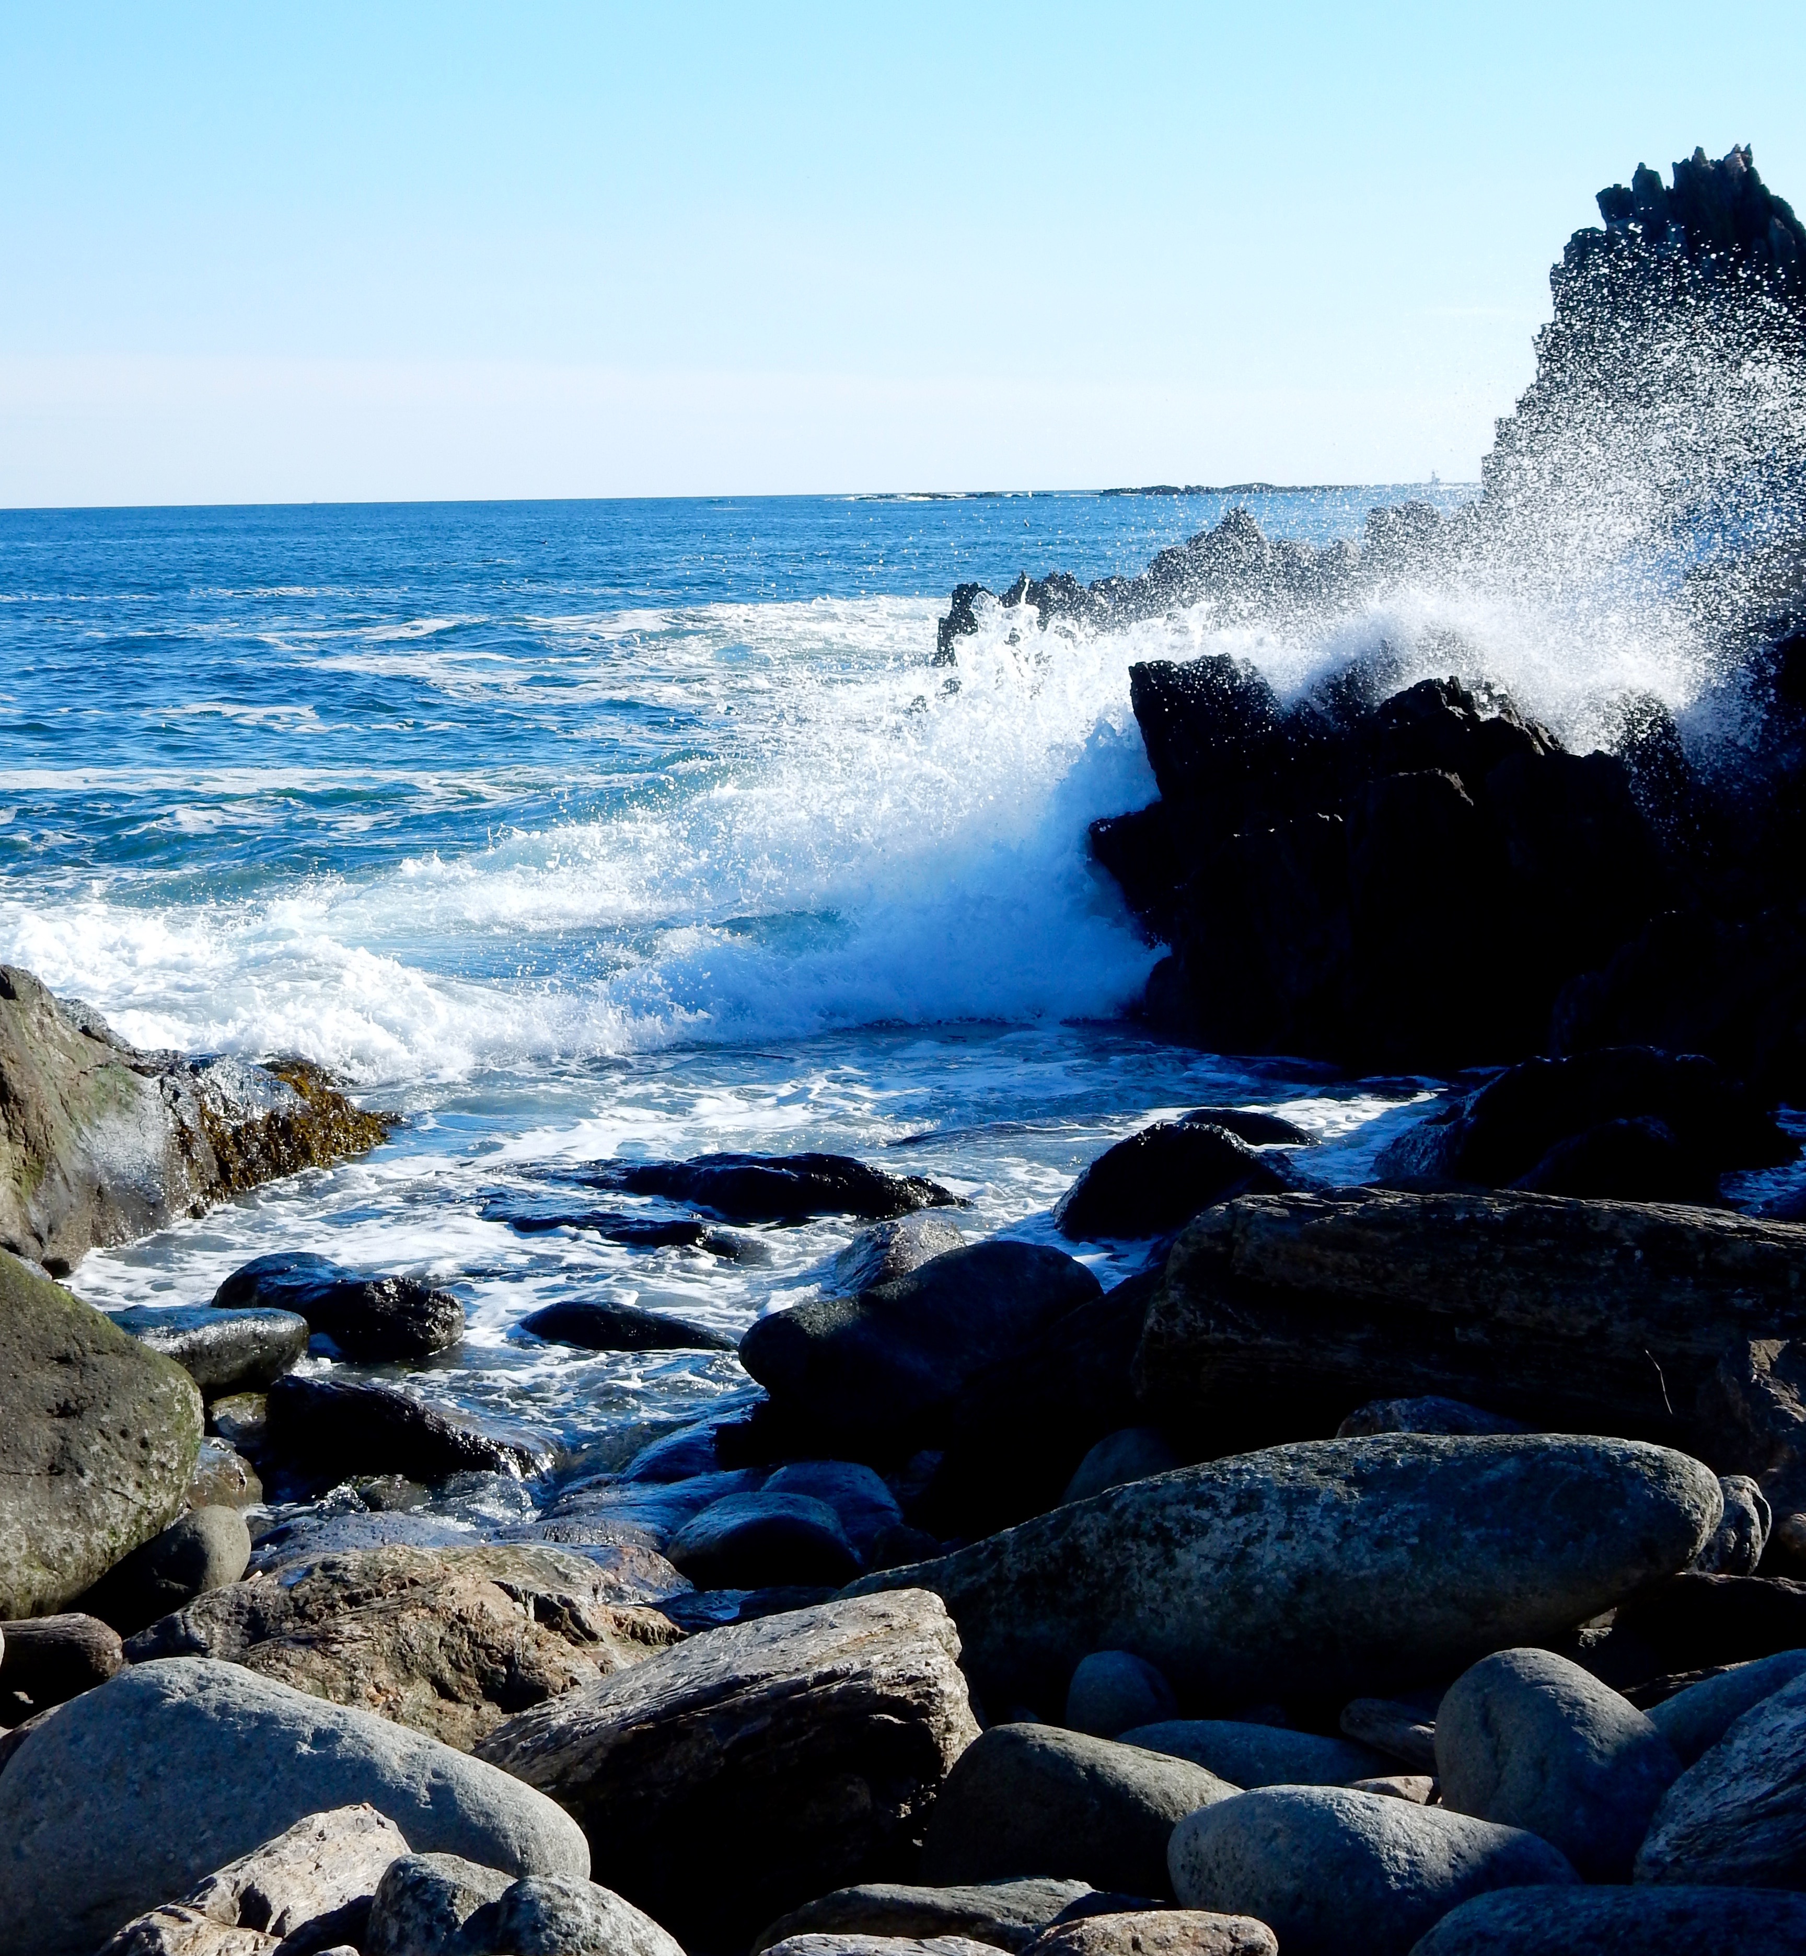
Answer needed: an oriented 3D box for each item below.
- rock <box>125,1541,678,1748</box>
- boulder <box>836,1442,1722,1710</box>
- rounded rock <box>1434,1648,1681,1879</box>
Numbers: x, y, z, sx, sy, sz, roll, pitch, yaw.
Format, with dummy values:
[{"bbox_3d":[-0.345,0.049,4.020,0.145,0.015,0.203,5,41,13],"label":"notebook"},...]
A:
[{"bbox_3d":[-0.964,1.294,9.500,1.060,0.380,0.700,-1,6,0],"label":"rock"},{"bbox_3d":[0.795,1.234,10.200,1.770,0.530,0.750,-1,6,0],"label":"boulder"},{"bbox_3d":[1.062,1.281,8.000,0.400,0.400,0.400,-1,6,0],"label":"rounded rock"}]

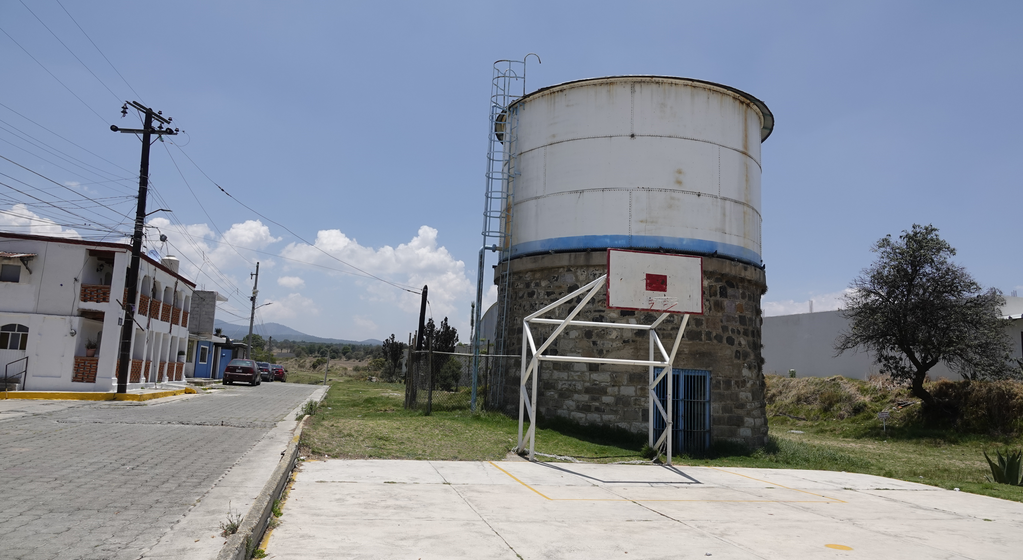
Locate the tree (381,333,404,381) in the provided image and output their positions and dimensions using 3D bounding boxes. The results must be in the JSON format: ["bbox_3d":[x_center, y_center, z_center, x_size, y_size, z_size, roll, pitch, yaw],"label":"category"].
[{"bbox_3d":[-9.249,6.024,53.000,1.900,3.800,1.900,5,-9,-13],"label":"tree"}]

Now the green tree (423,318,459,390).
[{"bbox_3d":[-4.106,4.329,40.000,2.200,4.300,2.100,5,-9,-13],"label":"green tree"}]

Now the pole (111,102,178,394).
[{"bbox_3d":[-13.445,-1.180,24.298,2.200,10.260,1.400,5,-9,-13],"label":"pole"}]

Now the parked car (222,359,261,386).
[{"bbox_3d":[-15.399,5.353,39.475,1.730,1.440,4.350,5,-9,-15],"label":"parked car"}]

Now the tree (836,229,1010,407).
[{"bbox_3d":[16.353,1.406,27.000,6.200,7.200,6.200,5,-9,-13],"label":"tree"}]

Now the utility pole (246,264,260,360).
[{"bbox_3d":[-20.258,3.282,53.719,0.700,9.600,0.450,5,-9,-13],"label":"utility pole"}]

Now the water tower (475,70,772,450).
[{"bbox_3d":[3.750,-0.050,22.259,9.000,10.200,9.000,4,-9,-12],"label":"water tower"}]

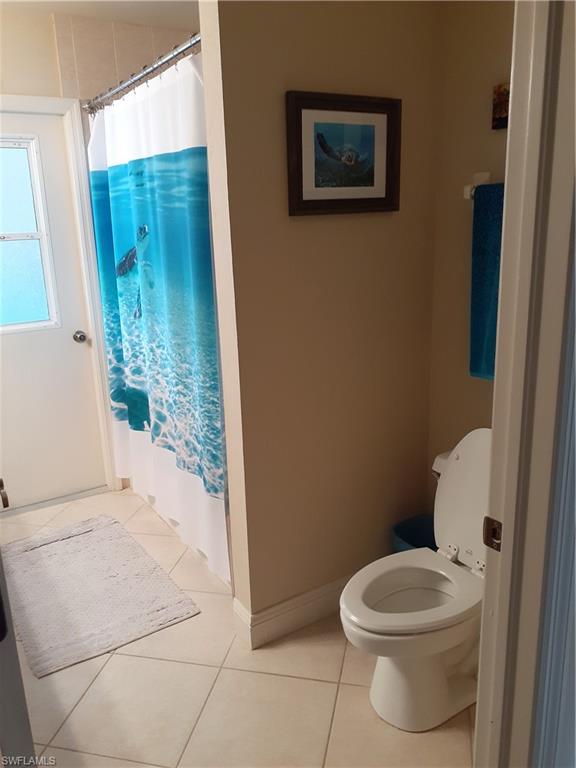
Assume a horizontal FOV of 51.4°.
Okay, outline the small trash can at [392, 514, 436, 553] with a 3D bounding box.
[{"bbox_3d":[0.544,0.721,2.371,0.235,0.300,0.250,-11,18,-31],"label":"small trash can"}]

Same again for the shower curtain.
[{"bbox_3d":[-0.582,-0.228,2.610,0.130,1.930,1.440,-11,18,-31],"label":"shower curtain"}]

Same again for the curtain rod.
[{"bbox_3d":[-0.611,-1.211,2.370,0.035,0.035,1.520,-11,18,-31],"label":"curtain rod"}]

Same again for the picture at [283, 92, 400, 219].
[{"bbox_3d":[0.189,-0.738,1.941,0.455,0.356,0.025,-11,18,-31],"label":"picture"}]

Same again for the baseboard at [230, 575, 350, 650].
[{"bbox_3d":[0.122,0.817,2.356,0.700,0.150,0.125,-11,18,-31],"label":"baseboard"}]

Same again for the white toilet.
[{"bbox_3d":[0.488,0.571,1.859,0.780,0.860,0.460,-11,18,-31],"label":"white toilet"}]

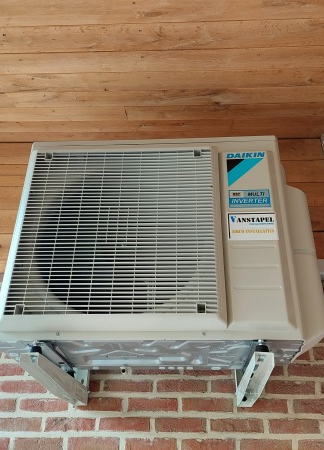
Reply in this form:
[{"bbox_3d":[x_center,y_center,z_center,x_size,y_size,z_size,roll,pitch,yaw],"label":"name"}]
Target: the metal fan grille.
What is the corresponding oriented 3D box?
[{"bbox_3d":[-0.138,0.003,1.313,0.603,0.585,0.040,-1,-30,3],"label":"metal fan grille"}]

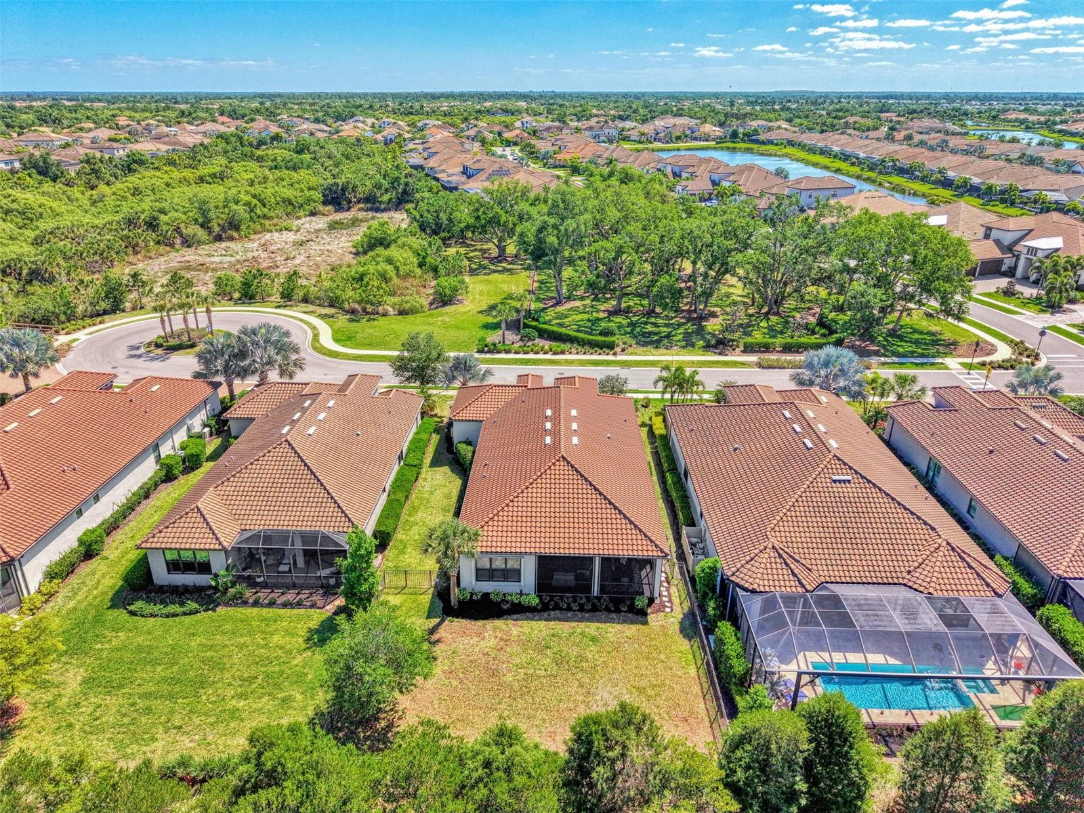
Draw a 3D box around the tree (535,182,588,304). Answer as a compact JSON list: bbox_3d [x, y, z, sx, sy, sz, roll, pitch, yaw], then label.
[{"bbox_3d":[2.784,-23.363,108.560,7.640,17.310,7.640,0,23,0],"label":"tree"}]

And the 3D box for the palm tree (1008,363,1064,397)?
[{"bbox_3d":[48.000,-1.803,72.122,5.400,5.100,5.400,0,23,0],"label":"palm tree"}]

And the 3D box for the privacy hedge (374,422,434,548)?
[{"bbox_3d":[-10.500,5.367,59.949,1.350,1.300,19.200,1,23,1],"label":"privacy hedge"}]

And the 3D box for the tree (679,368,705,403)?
[{"bbox_3d":[14.879,-1.931,75.663,2.800,4.000,2.800,0,23,0],"label":"tree"}]

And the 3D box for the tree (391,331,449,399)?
[{"bbox_3d":[-12.300,-4.195,75.239,5.600,7.100,5.600,0,23,0],"label":"tree"}]

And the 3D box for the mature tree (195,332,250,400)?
[{"bbox_3d":[-32.136,-3.890,76.199,5.700,7.200,5.700,0,23,0],"label":"mature tree"}]

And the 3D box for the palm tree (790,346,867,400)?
[{"bbox_3d":[27.899,-2.680,73.613,7.140,6.270,7.140,0,23,0],"label":"palm tree"}]

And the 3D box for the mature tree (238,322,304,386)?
[{"bbox_3d":[-28.110,-4.709,77.382,6.900,7.800,6.900,0,23,0],"label":"mature tree"}]

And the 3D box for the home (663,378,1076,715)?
[{"bbox_3d":[18.667,5.468,52.345,16.300,7.000,36.300,0,23,1],"label":"home"}]

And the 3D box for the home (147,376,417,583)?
[{"bbox_3d":[-19.209,3.303,57.890,16.200,6.700,26.400,0,23,1],"label":"home"}]

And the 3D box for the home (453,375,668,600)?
[{"bbox_3d":[-0.018,3.432,57.455,15.800,6.800,27.500,0,23,1],"label":"home"}]

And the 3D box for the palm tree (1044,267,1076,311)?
[{"bbox_3d":[72.941,-16.289,106.250,3.710,6.060,3.710,0,23,0],"label":"palm tree"}]

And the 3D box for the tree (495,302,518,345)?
[{"bbox_3d":[-4.416,-10.240,92.765,2.910,5.360,2.910,0,23,0],"label":"tree"}]

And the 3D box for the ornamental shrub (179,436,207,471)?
[{"bbox_3d":[-29.802,4.010,64.432,2.200,1.700,2.400,0,23,0],"label":"ornamental shrub"}]

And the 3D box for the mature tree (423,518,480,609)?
[{"bbox_3d":[-5.365,9.646,45.309,3.300,6.050,3.300,0,23,0],"label":"mature tree"}]

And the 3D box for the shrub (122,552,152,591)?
[{"bbox_3d":[-26.163,10.671,48.628,1.750,1.600,1.900,0,23,0],"label":"shrub"}]

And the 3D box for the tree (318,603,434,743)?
[{"bbox_3d":[-7.999,12.806,36.610,5.450,6.410,5.450,0,23,0],"label":"tree"}]

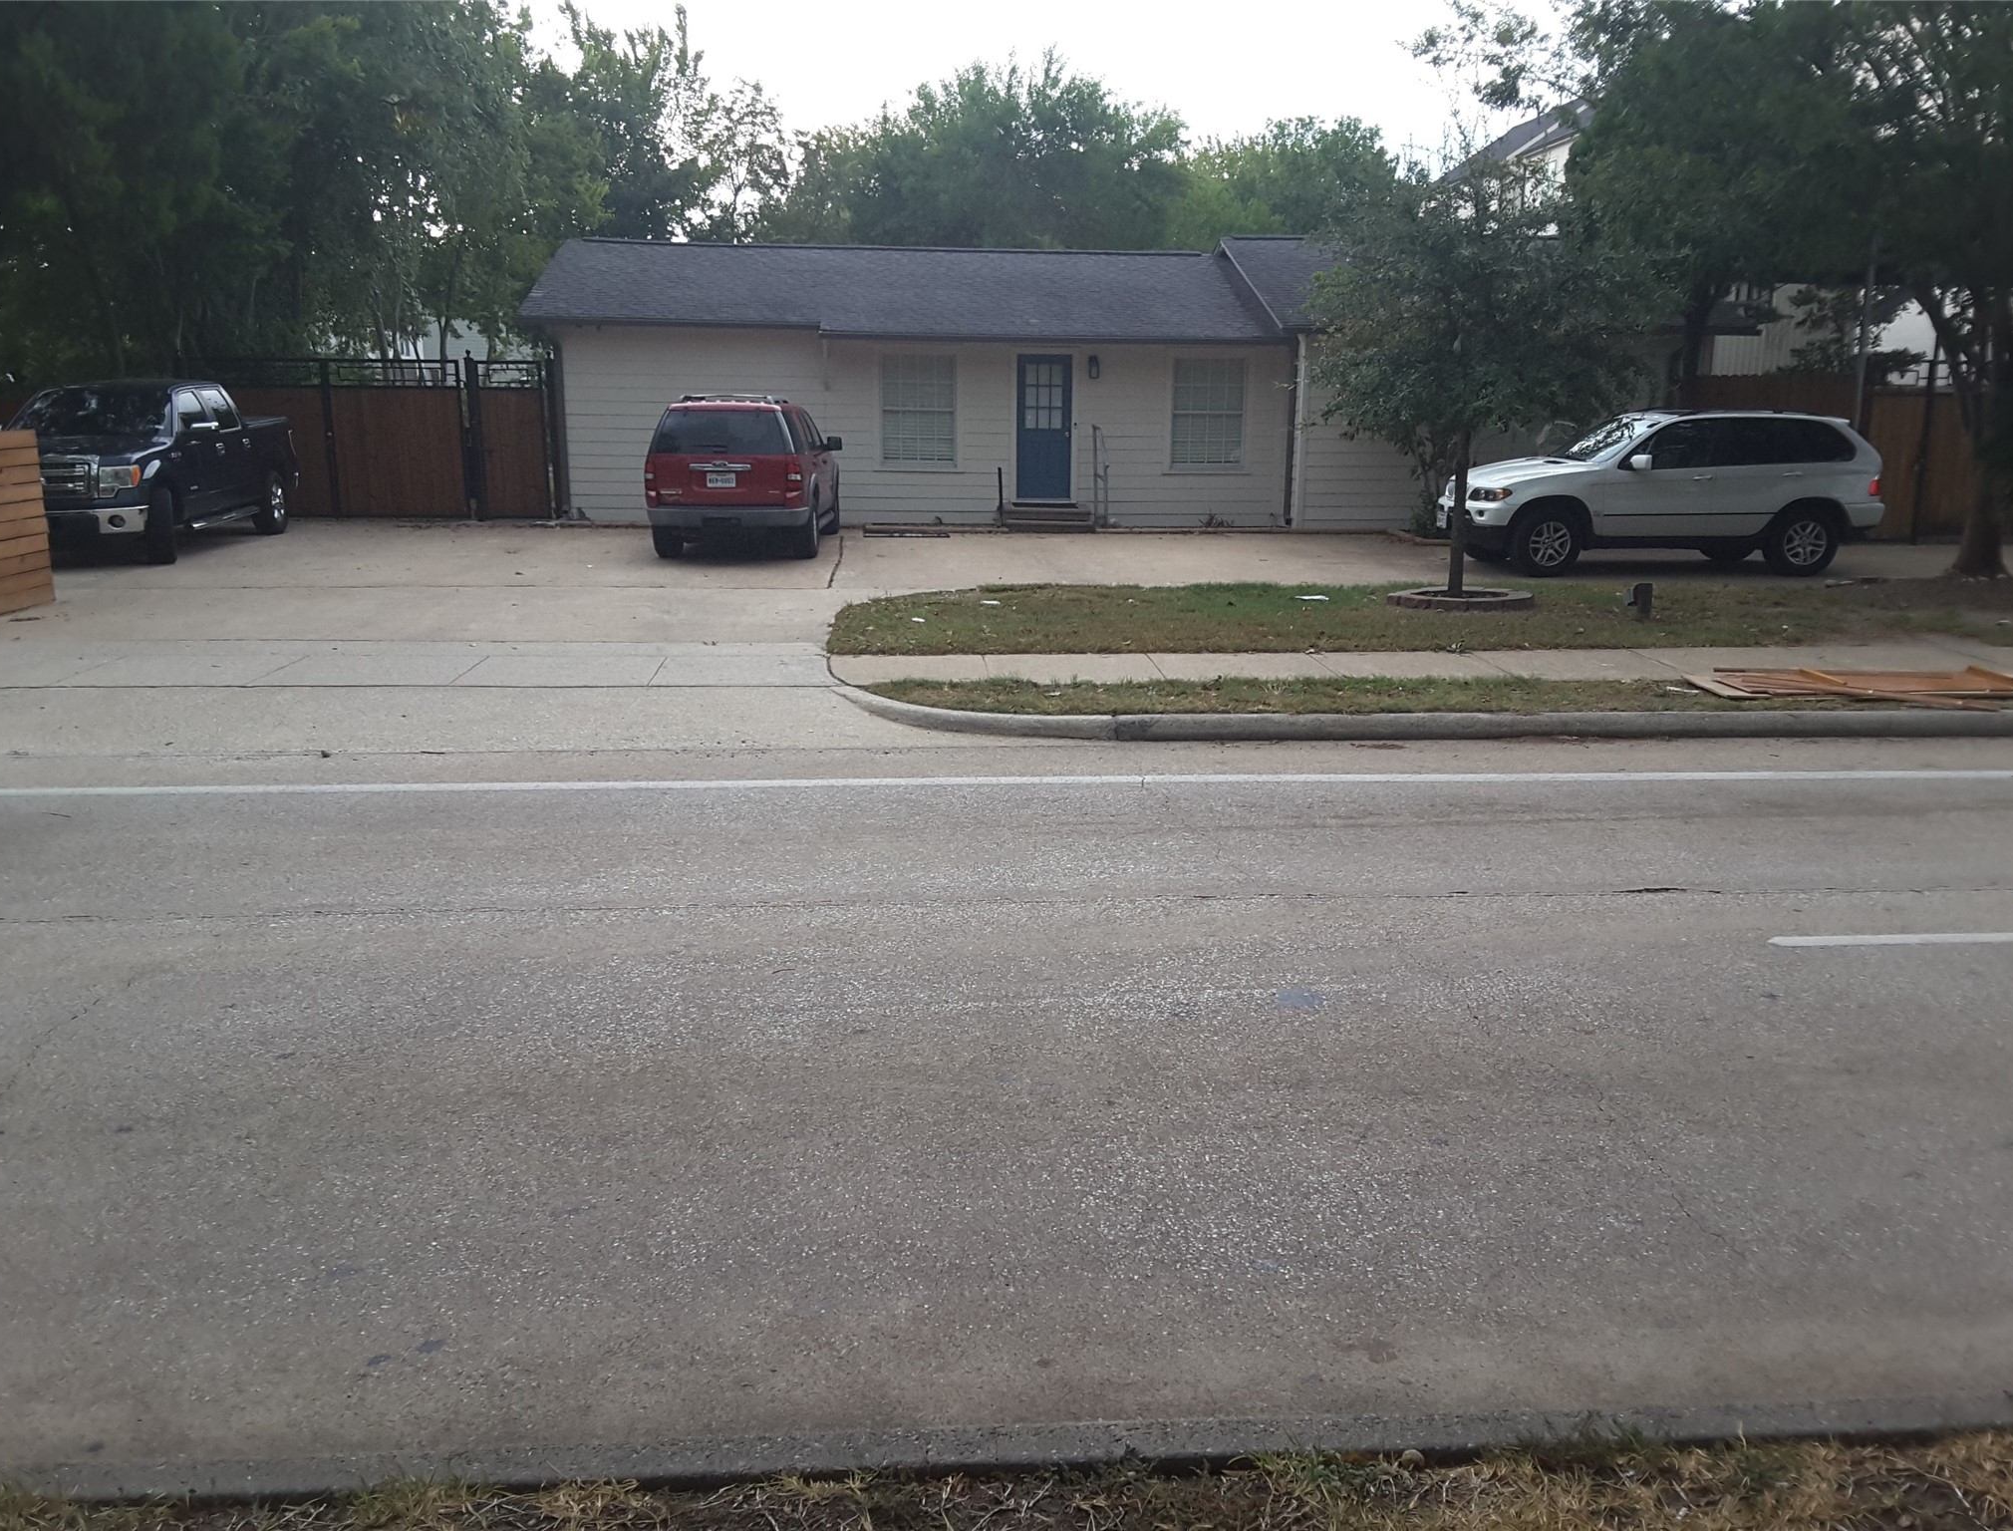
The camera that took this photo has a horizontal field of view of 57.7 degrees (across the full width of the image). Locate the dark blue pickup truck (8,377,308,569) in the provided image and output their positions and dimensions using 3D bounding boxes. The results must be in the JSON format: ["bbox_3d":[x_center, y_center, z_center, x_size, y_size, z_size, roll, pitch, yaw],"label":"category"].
[{"bbox_3d":[-10.158,-3.545,21.558,2.050,1.940,5.880,-1,12,-5],"label":"dark blue pickup truck"}]

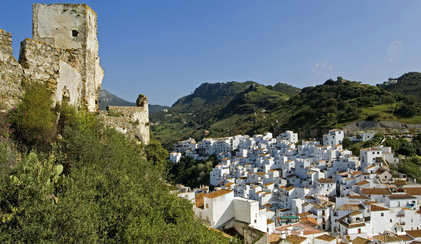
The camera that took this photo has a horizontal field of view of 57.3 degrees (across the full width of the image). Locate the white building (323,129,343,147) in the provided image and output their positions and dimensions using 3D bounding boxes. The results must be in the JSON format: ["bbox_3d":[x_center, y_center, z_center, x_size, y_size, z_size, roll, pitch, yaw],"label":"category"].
[{"bbox_3d":[76.080,9.620,238.140,7.520,10.220,10.130,0,0,-32],"label":"white building"}]

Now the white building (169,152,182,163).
[{"bbox_3d":[-31.640,32.830,353.590,8.400,8.620,6.330,0,0,40],"label":"white building"}]

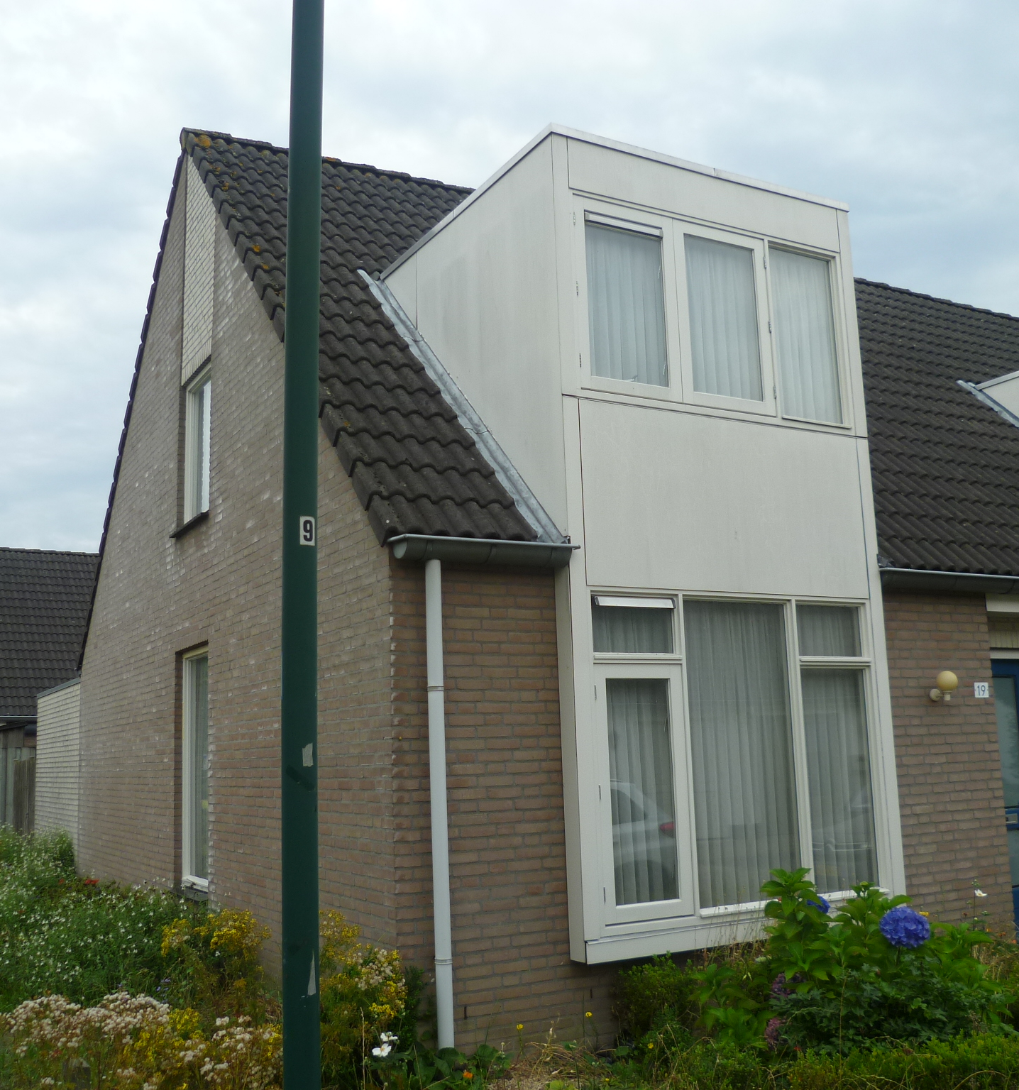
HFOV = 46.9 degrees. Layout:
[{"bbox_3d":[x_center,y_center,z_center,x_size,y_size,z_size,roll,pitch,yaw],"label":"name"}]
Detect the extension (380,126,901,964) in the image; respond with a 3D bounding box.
[{"bbox_3d":[0.765,0.132,8.145,2.405,4.710,2.445,4,-11,-29],"label":"extension"}]

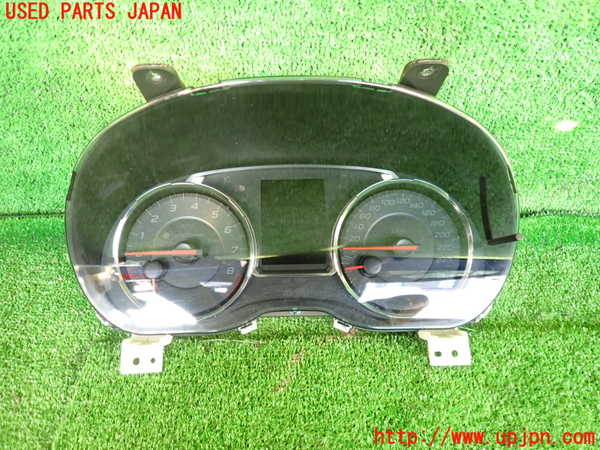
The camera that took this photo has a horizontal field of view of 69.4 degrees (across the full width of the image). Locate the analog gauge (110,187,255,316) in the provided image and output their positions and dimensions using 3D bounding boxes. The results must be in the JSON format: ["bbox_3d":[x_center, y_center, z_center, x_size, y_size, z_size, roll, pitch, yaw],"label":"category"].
[{"bbox_3d":[-0.097,0.023,0.375,0.119,0.022,0.119,-1,83,-1],"label":"analog gauge"}]

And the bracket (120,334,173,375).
[{"bbox_3d":[-0.135,0.114,0.381,0.042,0.014,0.034,-1,80,-1],"label":"bracket"}]

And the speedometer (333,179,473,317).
[{"bbox_3d":[0.087,0.021,0.377,0.119,0.022,0.119,-1,83,-1],"label":"speedometer"}]

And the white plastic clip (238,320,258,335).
[{"bbox_3d":[-0.045,0.089,0.378,0.018,0.012,0.012,-1,80,-1],"label":"white plastic clip"}]

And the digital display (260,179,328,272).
[{"bbox_3d":[-0.005,0.000,0.385,0.058,0.010,0.079,-1,83,-1],"label":"digital display"}]

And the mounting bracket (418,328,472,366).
[{"bbox_3d":[0.129,0.109,0.385,0.043,0.014,0.033,-1,80,-1],"label":"mounting bracket"}]

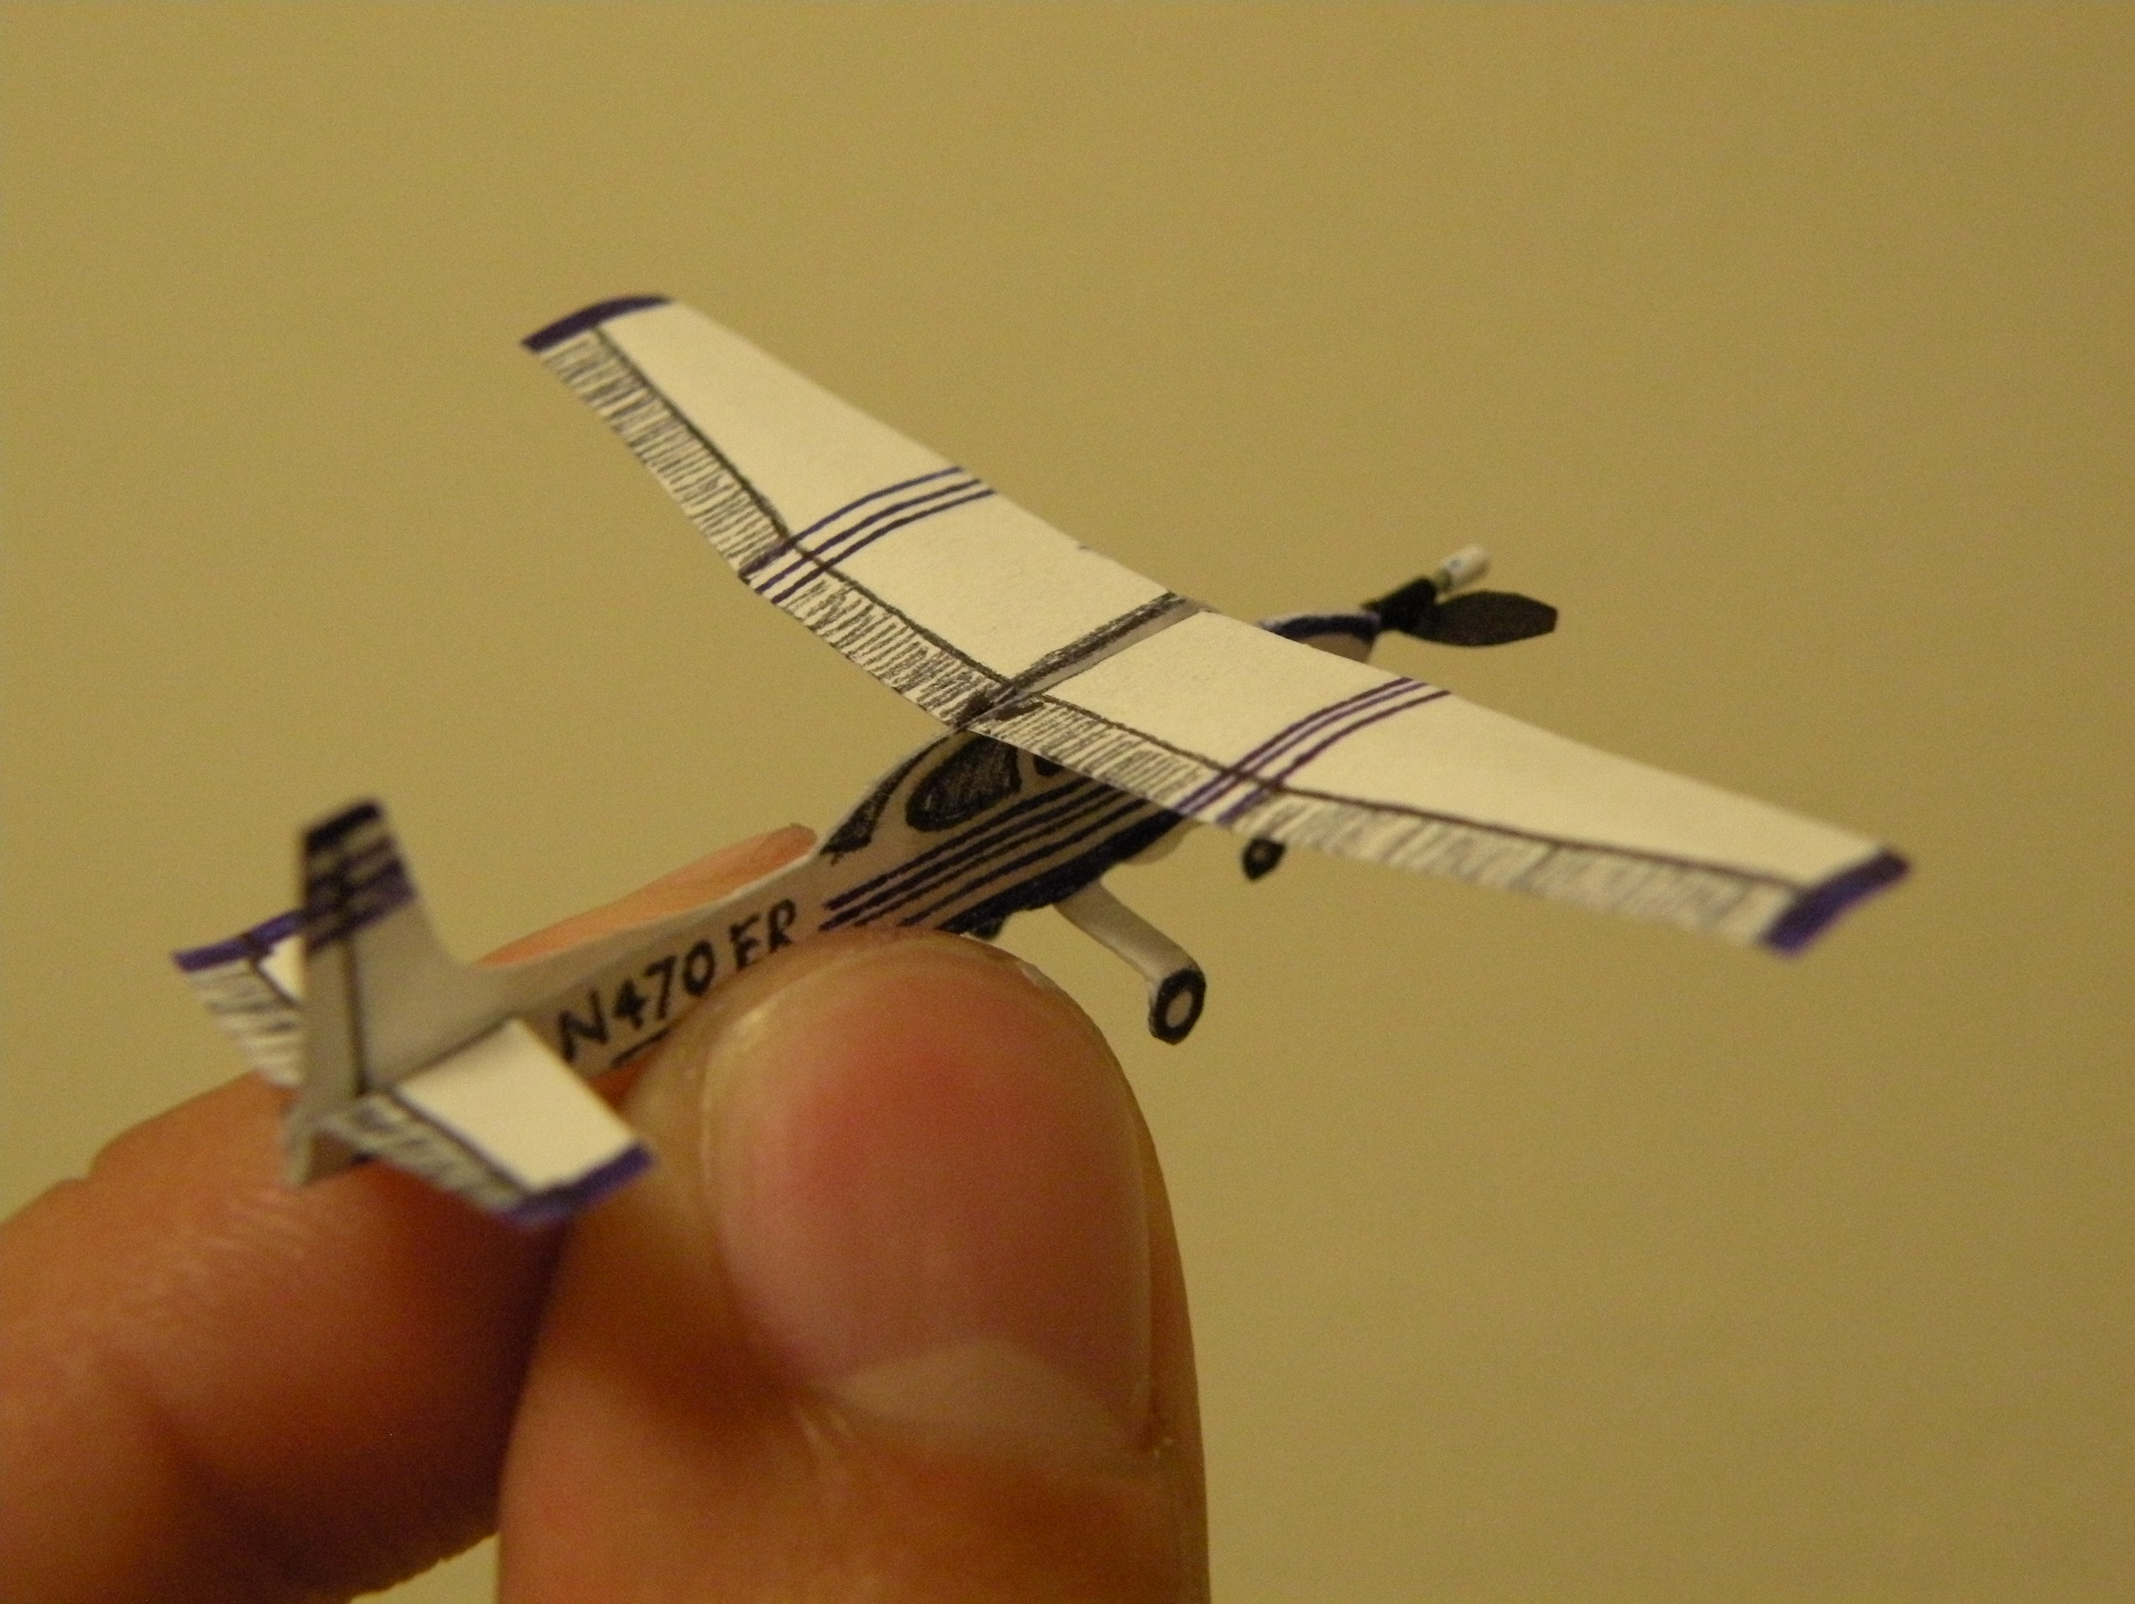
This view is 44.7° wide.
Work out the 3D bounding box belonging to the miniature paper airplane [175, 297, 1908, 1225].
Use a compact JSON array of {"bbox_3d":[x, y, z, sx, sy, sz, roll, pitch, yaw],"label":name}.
[{"bbox_3d":[-0.002,-0.001,0.101,0.064,0.019,0.064,28,38,34],"label":"miniature paper airplane"}]

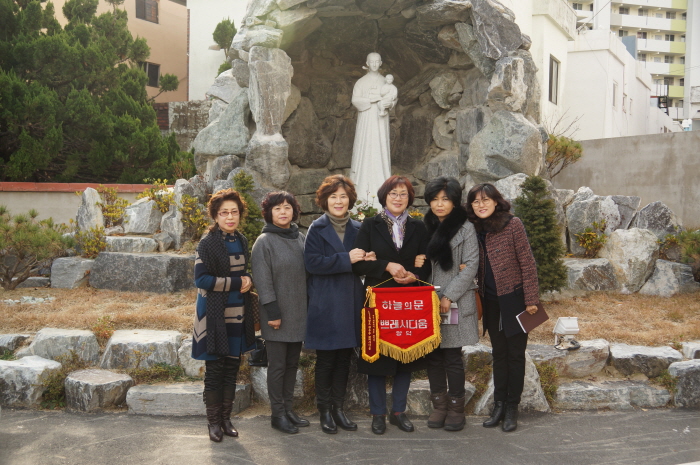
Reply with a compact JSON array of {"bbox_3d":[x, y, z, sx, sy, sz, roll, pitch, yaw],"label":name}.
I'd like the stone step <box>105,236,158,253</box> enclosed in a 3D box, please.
[{"bbox_3d":[-2.362,0.120,8.401,0.560,0.160,0.360,1,3,8],"label":"stone step"}]

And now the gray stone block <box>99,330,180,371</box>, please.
[{"bbox_3d":[-1.551,0.876,5.848,0.550,0.210,0.420,1,3,8],"label":"gray stone block"}]

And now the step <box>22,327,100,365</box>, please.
[{"bbox_3d":[-2.173,0.851,5.951,0.530,0.215,0.400,1,4,0],"label":"step"}]

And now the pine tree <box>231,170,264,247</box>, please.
[{"bbox_3d":[-1.040,-0.006,7.612,0.480,1.190,0.480,1,3,0],"label":"pine tree"}]

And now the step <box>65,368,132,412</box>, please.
[{"bbox_3d":[-1.718,1.110,5.475,0.450,0.195,0.380,1,4,0],"label":"step"}]

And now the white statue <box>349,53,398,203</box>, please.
[{"bbox_3d":[0.256,-1.117,8.647,0.540,1.700,0.450,1,4,0],"label":"white statue"}]

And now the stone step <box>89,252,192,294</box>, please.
[{"bbox_3d":[-2.135,0.393,8.035,0.950,0.360,0.500,2,3,18],"label":"stone step"}]

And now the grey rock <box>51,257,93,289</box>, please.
[{"bbox_3d":[-2.855,0.398,7.966,0.420,0.300,0.380,1,3,5],"label":"grey rock"}]

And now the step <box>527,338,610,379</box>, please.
[{"bbox_3d":[1.619,0.959,6.000,0.630,0.210,0.460,1,4,-6],"label":"step"}]

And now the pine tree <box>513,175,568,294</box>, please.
[{"bbox_3d":[1.923,0.014,7.763,0.520,1.180,0.520,1,4,0],"label":"pine tree"}]

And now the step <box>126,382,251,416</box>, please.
[{"bbox_3d":[-1.107,1.149,5.392,0.800,0.150,0.320,1,4,0],"label":"step"}]

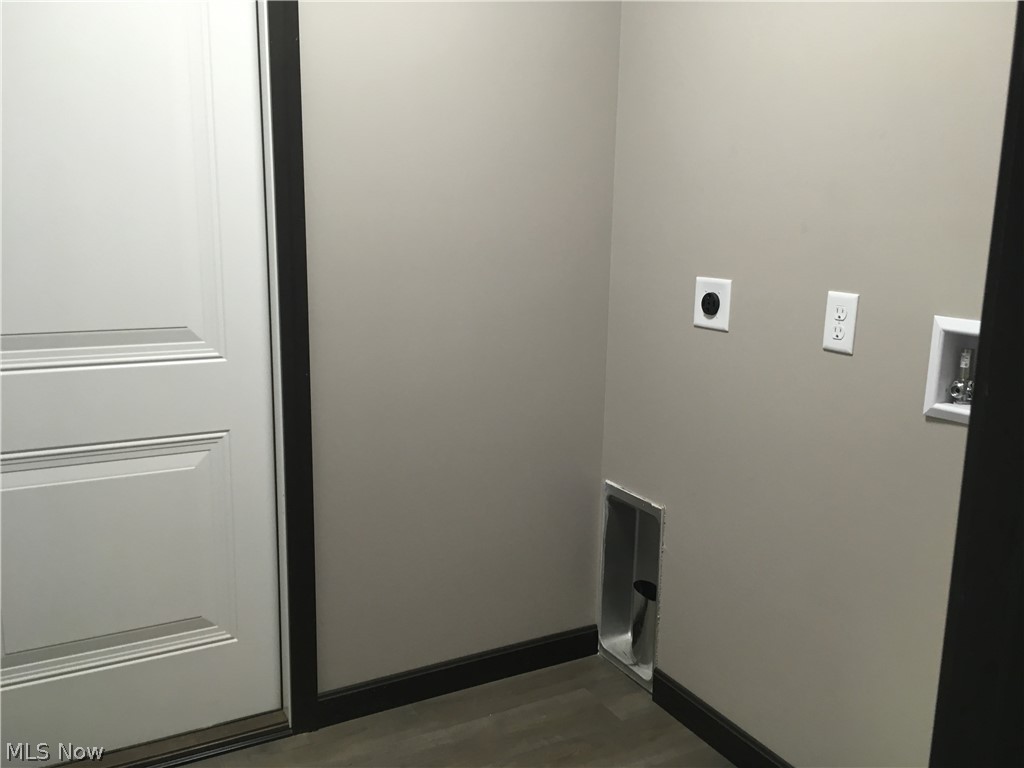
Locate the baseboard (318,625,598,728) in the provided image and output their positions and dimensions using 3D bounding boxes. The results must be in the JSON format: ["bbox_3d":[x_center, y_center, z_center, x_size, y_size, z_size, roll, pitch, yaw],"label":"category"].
[{"bbox_3d":[-0.113,0.762,2.270,0.814,0.090,0.014,-5,12,-28],"label":"baseboard"}]

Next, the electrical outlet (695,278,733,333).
[{"bbox_3d":[0.451,-0.179,1.935,0.010,0.114,0.116,-5,12,-28],"label":"electrical outlet"}]

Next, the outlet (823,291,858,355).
[{"bbox_3d":[0.624,-0.115,1.629,0.008,0.115,0.070,-5,12,-28],"label":"outlet"}]

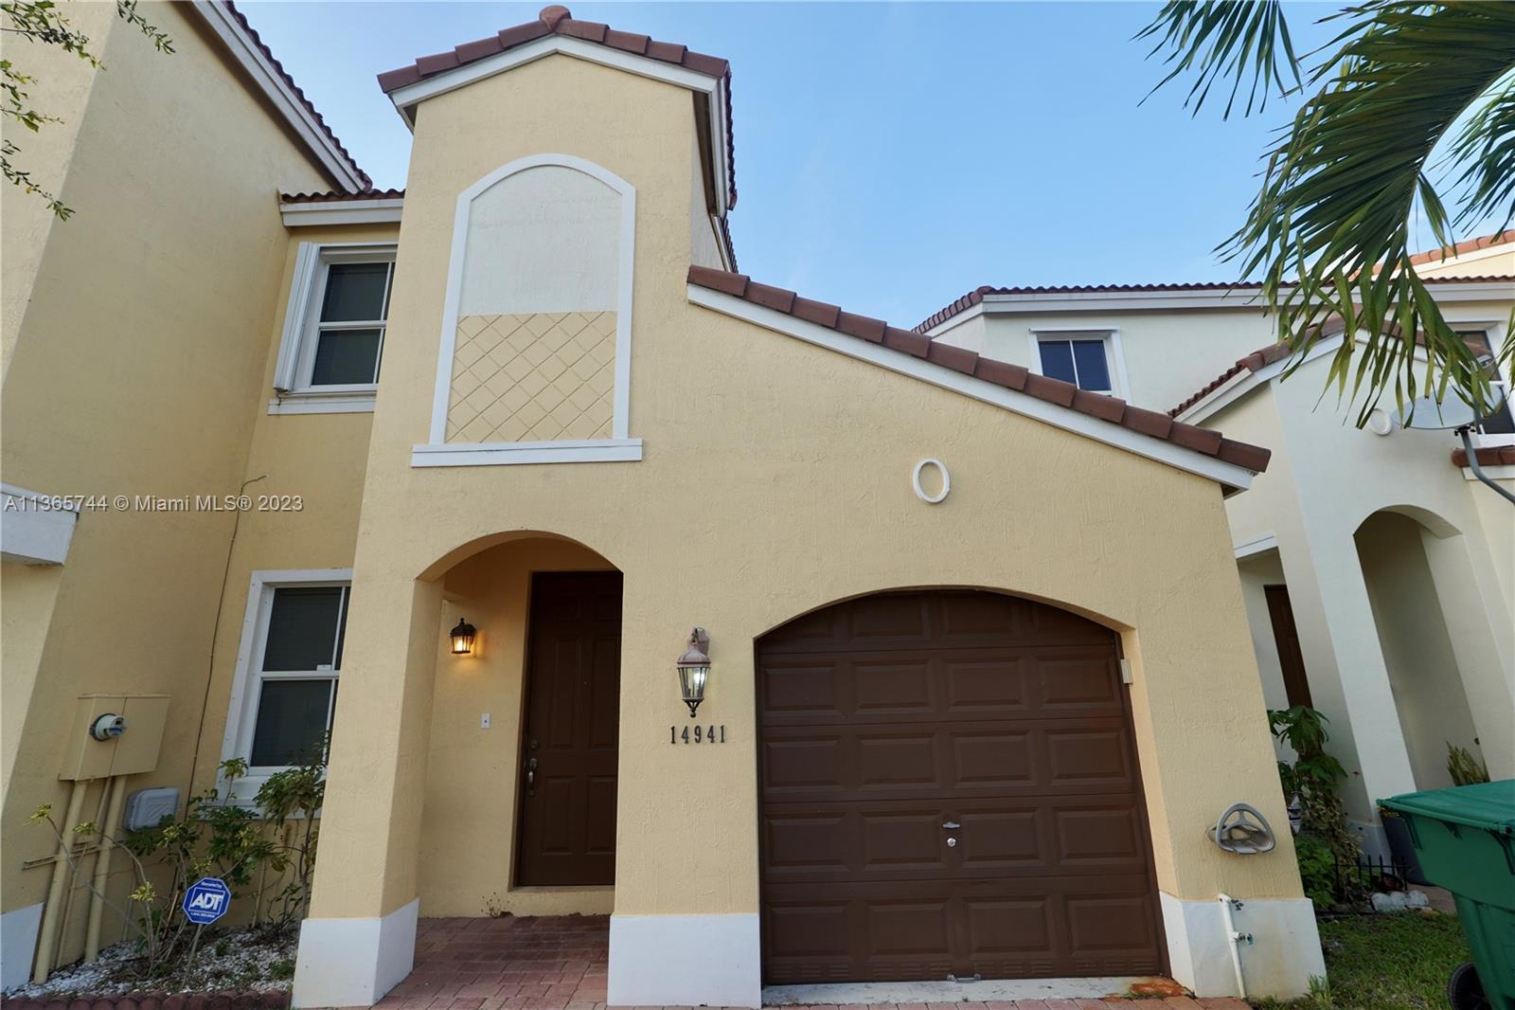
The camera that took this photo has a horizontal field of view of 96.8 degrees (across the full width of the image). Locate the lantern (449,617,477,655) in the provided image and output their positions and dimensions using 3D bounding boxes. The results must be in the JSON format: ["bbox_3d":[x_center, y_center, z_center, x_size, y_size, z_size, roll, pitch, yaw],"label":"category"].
[{"bbox_3d":[-2.459,1.108,5.694,0.186,0.299,0.238,-1,-14,0],"label":"lantern"}]

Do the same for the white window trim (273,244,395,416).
[{"bbox_3d":[-3.698,-1.742,6.550,1.767,1.780,0.143,-1,-14,0],"label":"white window trim"}]

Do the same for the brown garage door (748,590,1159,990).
[{"bbox_3d":[1.213,1.663,4.157,2.429,2.317,0.238,-1,-14,0],"label":"brown garage door"}]

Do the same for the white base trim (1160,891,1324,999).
[{"bbox_3d":[2.810,2.525,3.901,0.740,0.481,0.256,-1,-14,0],"label":"white base trim"}]

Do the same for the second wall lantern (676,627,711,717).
[{"bbox_3d":[-0.375,0.999,4.051,0.191,0.511,0.325,-1,-14,0],"label":"second wall lantern"}]

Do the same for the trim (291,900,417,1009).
[{"bbox_3d":[-2.390,2.671,4.041,0.468,0.463,0.463,-1,-14,0],"label":"trim"}]

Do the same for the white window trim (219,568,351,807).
[{"bbox_3d":[-3.647,1.540,5.772,1.667,1.979,0.117,-1,-14,0],"label":"white window trim"}]

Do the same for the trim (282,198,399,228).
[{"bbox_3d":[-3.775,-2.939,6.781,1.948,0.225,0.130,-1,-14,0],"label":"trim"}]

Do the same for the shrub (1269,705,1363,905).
[{"bbox_3d":[4.540,2.407,5.568,0.693,1.438,0.649,-1,-14,0],"label":"shrub"}]

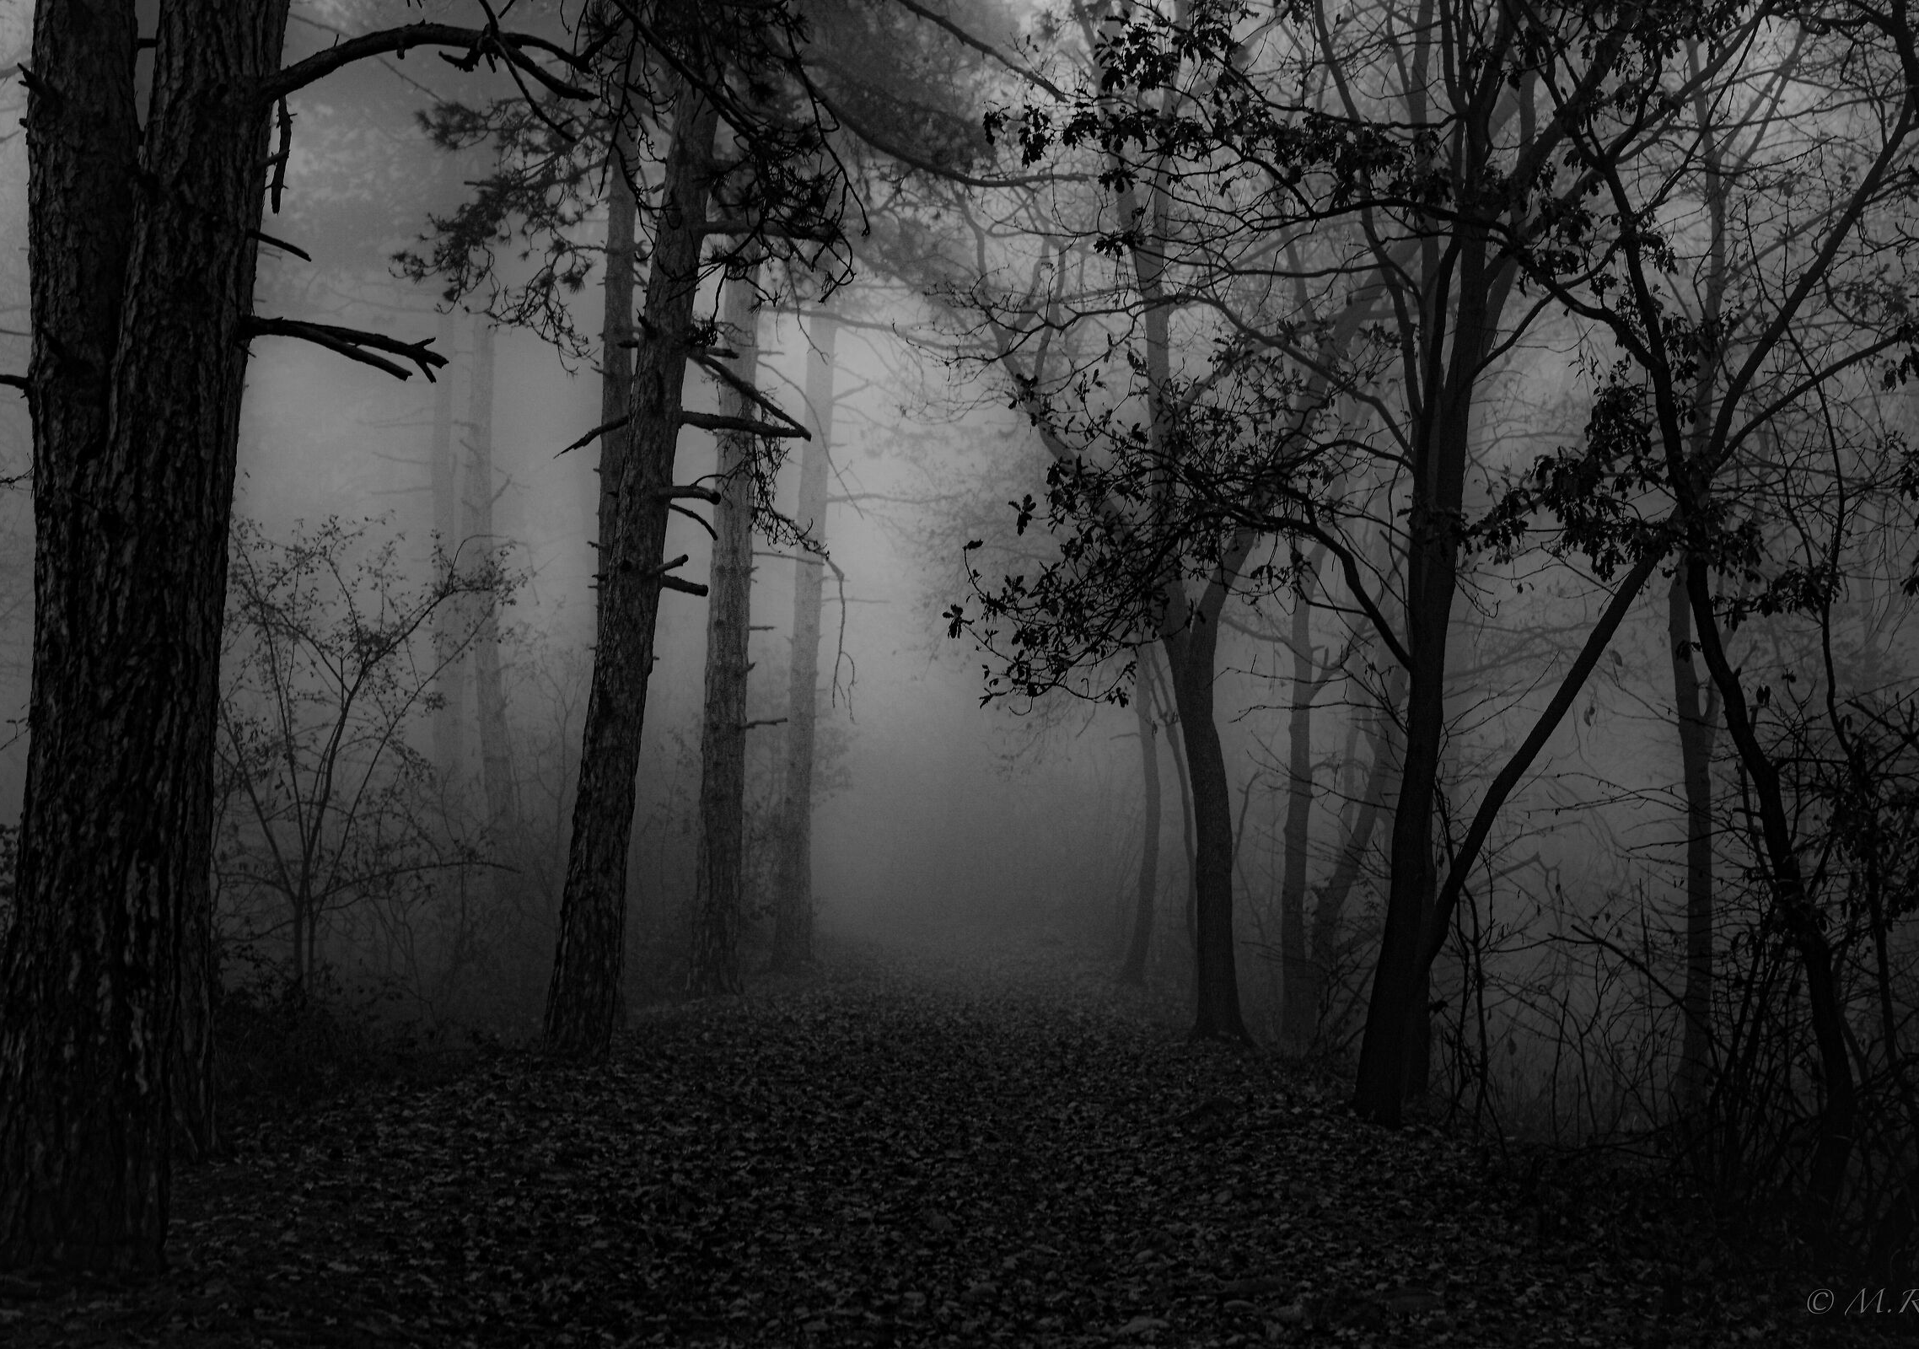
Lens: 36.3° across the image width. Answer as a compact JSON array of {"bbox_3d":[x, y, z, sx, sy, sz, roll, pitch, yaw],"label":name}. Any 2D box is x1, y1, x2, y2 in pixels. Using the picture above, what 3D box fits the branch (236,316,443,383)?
[{"bbox_3d":[-2.165,-1.148,10.300,0.724,0.184,0.220,9,-4,0],"label":"branch"}]

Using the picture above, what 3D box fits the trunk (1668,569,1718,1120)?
[{"bbox_3d":[5.248,1.181,21.001,0.280,3.880,0.220,0,-4,0],"label":"trunk"}]

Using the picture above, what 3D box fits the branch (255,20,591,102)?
[{"bbox_3d":[-1.907,-2.175,10.400,1.187,0.298,0.320,0,-4,0],"label":"branch"}]

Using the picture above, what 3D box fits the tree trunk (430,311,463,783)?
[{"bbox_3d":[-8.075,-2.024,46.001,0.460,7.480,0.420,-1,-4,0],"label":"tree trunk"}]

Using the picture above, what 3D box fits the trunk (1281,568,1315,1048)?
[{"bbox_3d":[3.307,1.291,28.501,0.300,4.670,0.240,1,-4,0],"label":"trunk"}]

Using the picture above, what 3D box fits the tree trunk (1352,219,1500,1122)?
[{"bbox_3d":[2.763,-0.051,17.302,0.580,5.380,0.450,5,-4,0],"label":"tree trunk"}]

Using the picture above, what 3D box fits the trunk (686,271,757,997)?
[{"bbox_3d":[-2.844,-0.553,36.338,0.629,9.046,0.600,2,-4,-5],"label":"trunk"}]

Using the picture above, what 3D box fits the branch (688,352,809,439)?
[{"bbox_3d":[-1.505,-2.012,21.000,0.880,0.640,0.400,0,-4,0],"label":"branch"}]

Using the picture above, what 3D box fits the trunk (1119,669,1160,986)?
[{"bbox_3d":[2.415,2.036,39.159,0.487,4.255,0.420,1,-4,4],"label":"trunk"}]

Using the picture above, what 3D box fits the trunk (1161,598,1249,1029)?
[{"bbox_3d":[2.206,1.326,26.145,0.651,3.889,0.500,-2,-4,5],"label":"trunk"}]

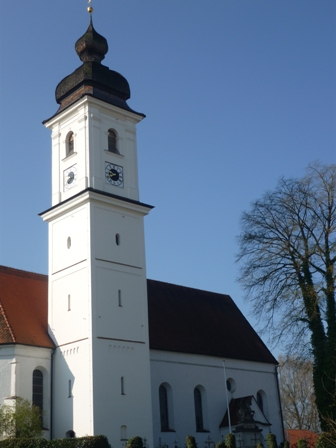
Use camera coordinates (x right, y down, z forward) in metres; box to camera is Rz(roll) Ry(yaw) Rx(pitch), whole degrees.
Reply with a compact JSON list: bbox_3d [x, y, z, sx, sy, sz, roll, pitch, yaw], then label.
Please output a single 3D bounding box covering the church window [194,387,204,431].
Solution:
[{"bbox_3d":[2.972,17.685,64.375,1.053,3.989,0.300,16,-28,-42],"label":"church window"}]

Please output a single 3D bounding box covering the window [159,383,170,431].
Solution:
[{"bbox_3d":[-0.333,16.736,61.309,1.073,3.989,0.300,16,-28,-42],"label":"window"}]

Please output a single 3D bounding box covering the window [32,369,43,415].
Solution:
[{"bbox_3d":[-10.254,13.810,53.301,0.943,4.493,0.300,16,-28,-42],"label":"window"}]

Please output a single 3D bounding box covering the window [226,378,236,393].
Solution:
[{"bbox_3d":[6.289,16.415,68.221,1.499,1.519,0.429,16,-28,-42],"label":"window"}]

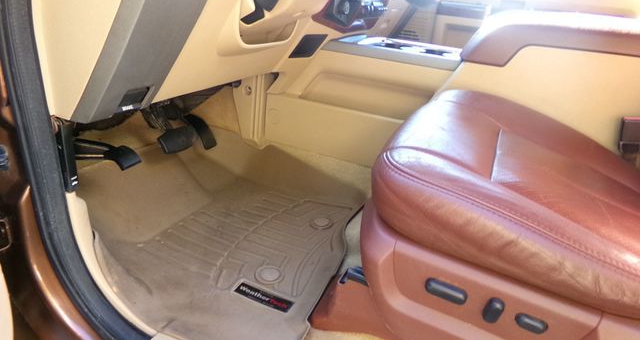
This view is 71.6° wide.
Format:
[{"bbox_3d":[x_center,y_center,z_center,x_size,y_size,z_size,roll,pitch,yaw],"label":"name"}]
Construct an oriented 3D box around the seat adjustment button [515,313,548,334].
[{"bbox_3d":[0.305,0.220,0.638,0.043,0.018,0.014,14,39,25],"label":"seat adjustment button"}]

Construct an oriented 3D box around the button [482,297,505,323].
[{"bbox_3d":[0.257,0.207,0.661,0.026,0.040,0.016,14,39,25],"label":"button"}]

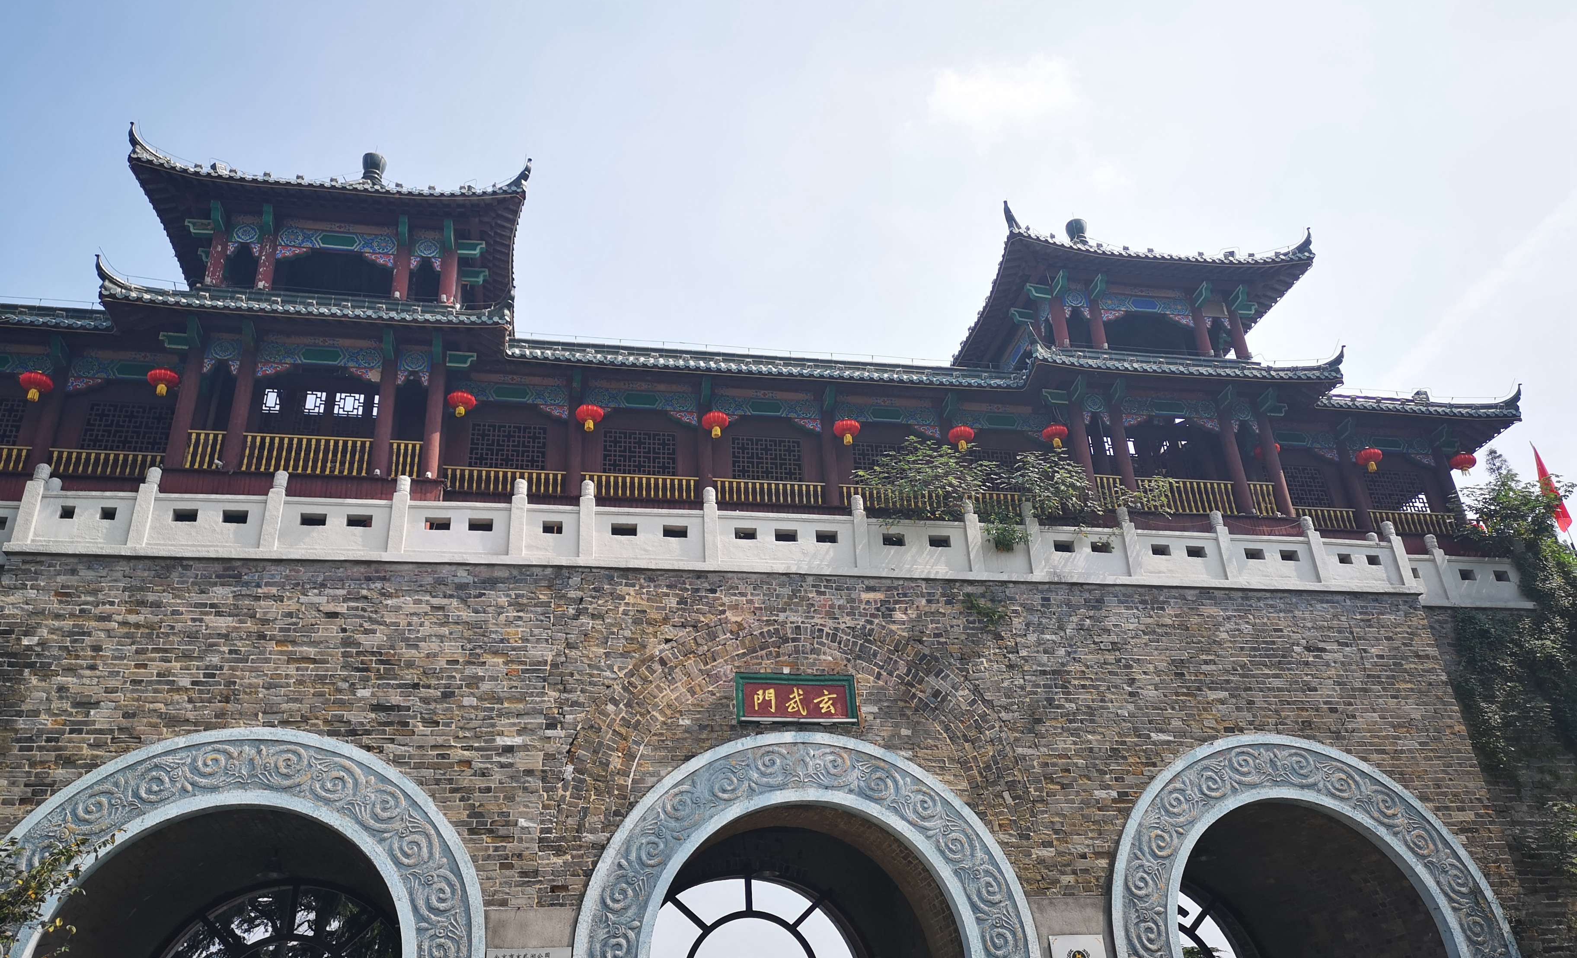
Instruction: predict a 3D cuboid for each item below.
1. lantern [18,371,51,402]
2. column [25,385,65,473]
[{"bbox_3d":[-12.707,-1.557,20.780,0.490,0.410,0.490,3,-30,-11],"label":"lantern"},{"bbox_3d":[-12.746,-0.895,21.166,0.265,2.104,0.265,3,-30,-11],"label":"column"}]

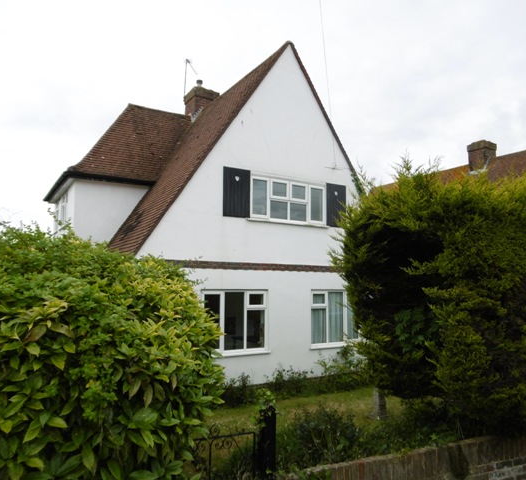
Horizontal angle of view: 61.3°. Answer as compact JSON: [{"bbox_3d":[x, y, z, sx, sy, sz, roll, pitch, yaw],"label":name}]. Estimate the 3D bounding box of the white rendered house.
[{"bbox_3d":[-1.898,-0.764,13.295,7.670,8.200,8.570,4,-5,-31],"label":"white rendered house"}]

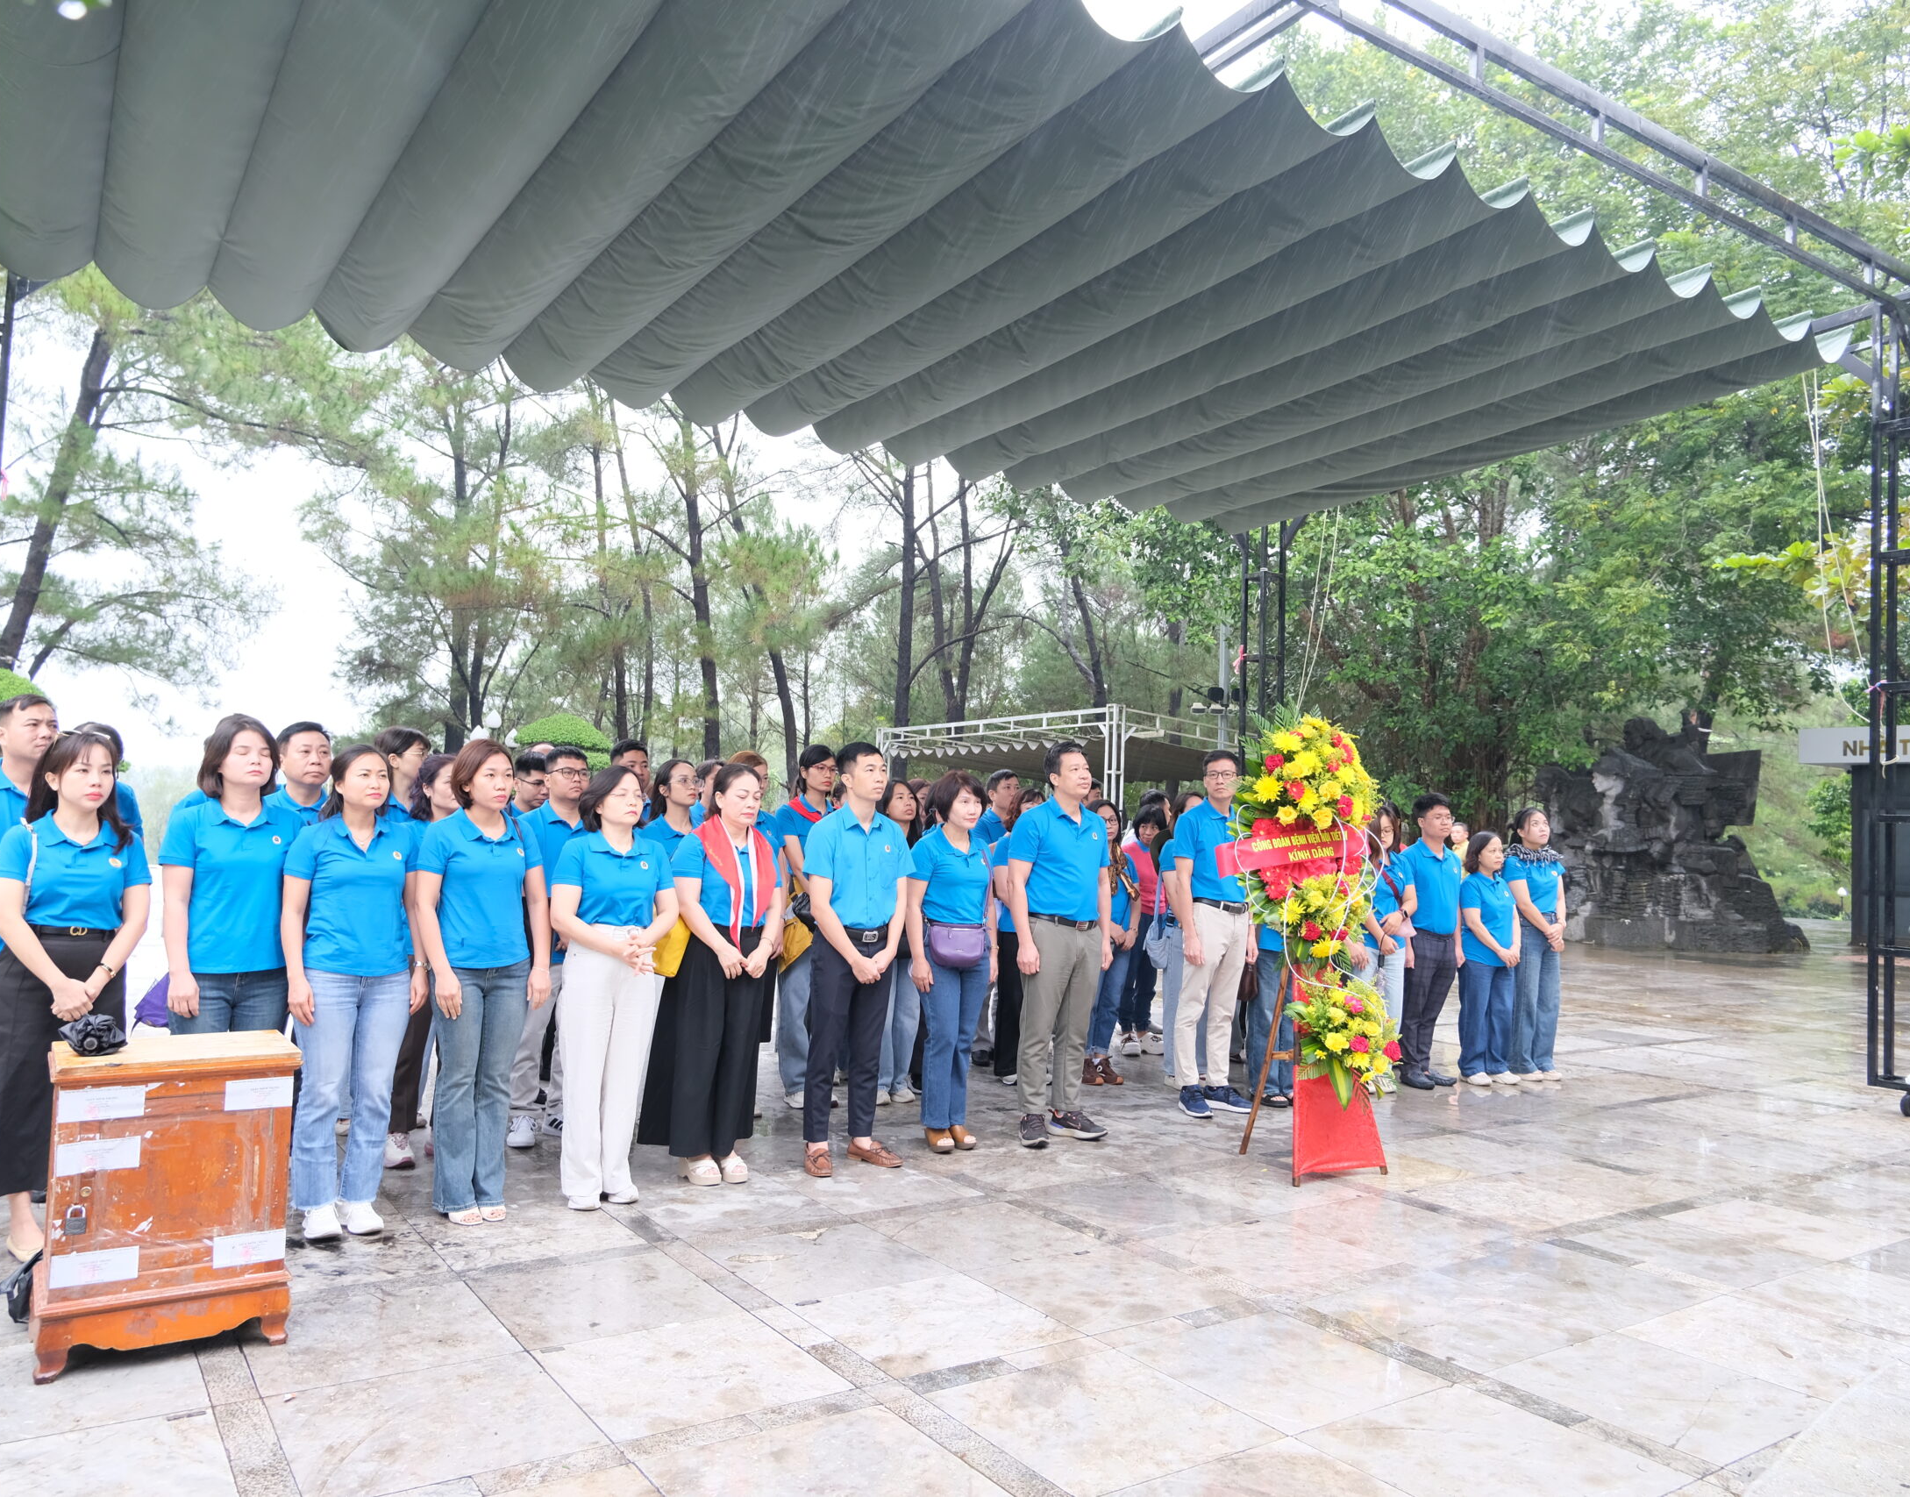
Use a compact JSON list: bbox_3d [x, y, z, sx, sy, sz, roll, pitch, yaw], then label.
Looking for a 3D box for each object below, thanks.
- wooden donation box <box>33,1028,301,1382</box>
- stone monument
[{"bbox_3d":[-2.000,1.128,3.650,0.545,0.725,0.420,4,-4,-33],"label":"wooden donation box"},{"bbox_3d":[9.750,1.127,20.000,3.500,3.200,1.800,0,-3,25],"label":"stone monument"}]

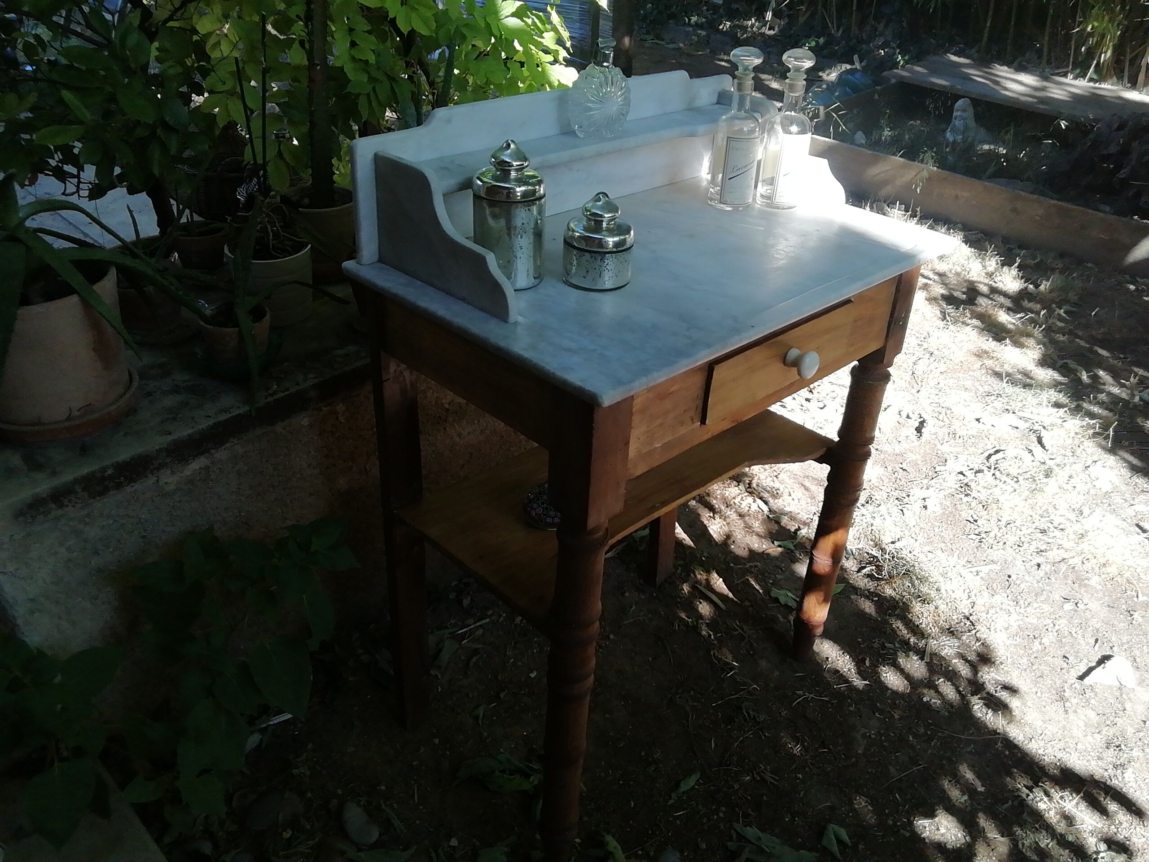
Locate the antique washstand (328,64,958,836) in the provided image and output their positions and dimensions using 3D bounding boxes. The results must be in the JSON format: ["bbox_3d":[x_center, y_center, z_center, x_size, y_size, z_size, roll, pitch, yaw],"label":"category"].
[{"bbox_3d":[0.114,0.043,1.397,0.720,1.000,0.441,-25,42,-38],"label":"antique washstand"}]

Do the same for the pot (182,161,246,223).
[{"bbox_3d":[-0.740,-0.494,1.928,0.117,0.102,0.117,2,32,-1],"label":"pot"}]

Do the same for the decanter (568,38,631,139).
[{"bbox_3d":[0.038,-0.463,1.254,0.079,0.121,0.068,-25,42,-38],"label":"decanter"}]

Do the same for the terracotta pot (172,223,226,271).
[{"bbox_3d":[-0.690,-0.339,1.714,0.092,0.068,0.092,2,32,-1],"label":"terracotta pot"}]

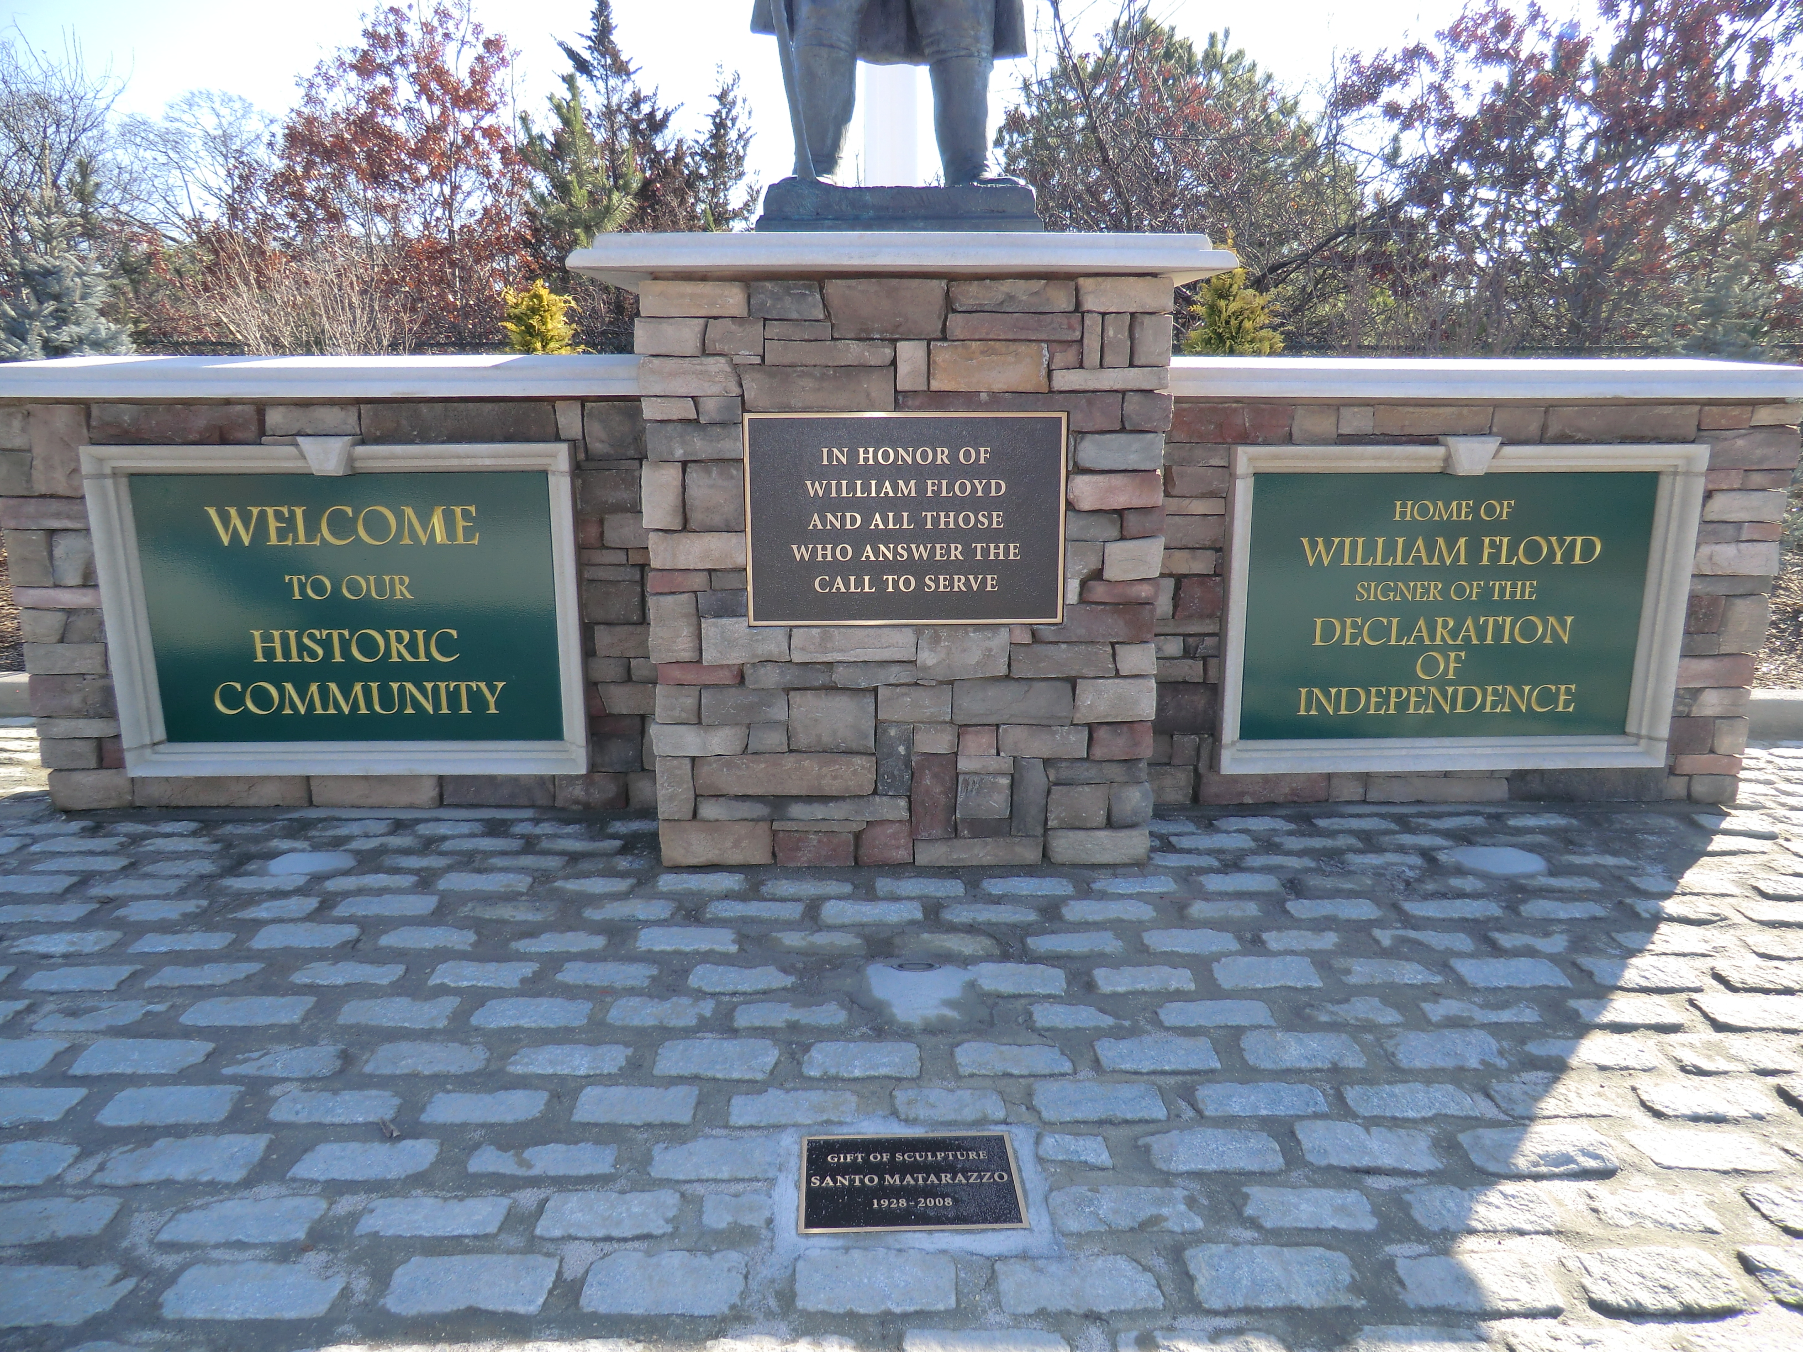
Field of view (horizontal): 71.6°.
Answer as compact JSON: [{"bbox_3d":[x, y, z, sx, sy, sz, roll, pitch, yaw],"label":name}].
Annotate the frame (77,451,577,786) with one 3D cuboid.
[{"bbox_3d":[-1.853,-0.209,4.190,1.574,1.120,0.090,0,13,-1],"label":"frame"}]

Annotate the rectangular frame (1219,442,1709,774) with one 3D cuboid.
[{"bbox_3d":[1.872,-0.220,4.238,1.549,1.113,0.090,0,13,-1],"label":"rectangular frame"}]

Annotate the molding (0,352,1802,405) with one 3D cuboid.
[{"bbox_3d":[0.008,-1.034,4.280,6.120,0.135,0.620,0,13,-1],"label":"molding"}]

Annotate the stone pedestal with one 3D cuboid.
[{"bbox_3d":[0.009,-0.432,4.374,1.510,1.744,1.450,0,13,-1],"label":"stone pedestal"}]

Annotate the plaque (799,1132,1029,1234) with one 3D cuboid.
[{"bbox_3d":[0.016,0.941,2.330,0.408,0.020,0.290,-1,13,-2],"label":"plaque"}]

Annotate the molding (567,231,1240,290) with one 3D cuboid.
[{"bbox_3d":[-0.003,-1.329,4.159,1.790,0.110,1.720,0,13,-1],"label":"molding"}]

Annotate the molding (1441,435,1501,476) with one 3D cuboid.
[{"bbox_3d":[1.850,-0.723,4.094,0.205,0.125,0.100,0,13,-1],"label":"molding"}]

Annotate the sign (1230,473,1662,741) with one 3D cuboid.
[{"bbox_3d":[1.851,-0.231,4.265,1.353,0.911,0.040,0,13,-1],"label":"sign"}]

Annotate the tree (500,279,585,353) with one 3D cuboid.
[{"bbox_3d":[-1.725,-0.959,6.223,0.680,1.941,0.680,0,13,-1],"label":"tree"}]

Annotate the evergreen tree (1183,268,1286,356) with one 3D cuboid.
[{"bbox_3d":[1.593,-1.032,6.250,0.800,2.050,0.800,0,13,-1],"label":"evergreen tree"}]

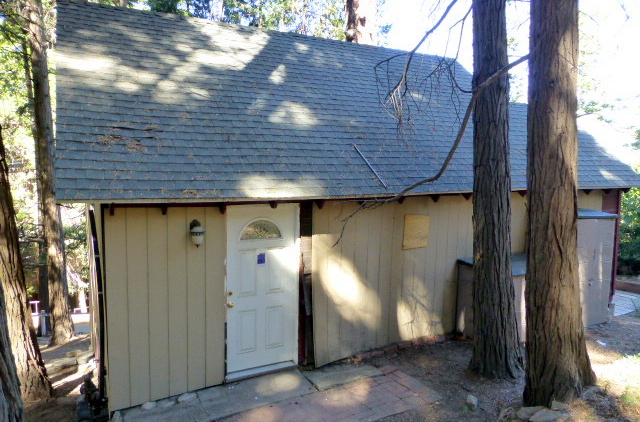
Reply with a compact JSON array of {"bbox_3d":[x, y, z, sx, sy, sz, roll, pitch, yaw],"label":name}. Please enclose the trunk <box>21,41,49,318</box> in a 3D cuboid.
[{"bbox_3d":[-9.433,-0.841,14.711,0.360,9.240,0.360,-3,7,-33],"label":"trunk"}]

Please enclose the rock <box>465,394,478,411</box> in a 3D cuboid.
[{"bbox_3d":[1.689,2.128,4.930,0.130,0.135,0.120,-2,7,-29],"label":"rock"}]

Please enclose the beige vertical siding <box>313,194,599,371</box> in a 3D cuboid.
[{"bbox_3d":[2.819,0.830,7.346,6.500,2.300,0.130,-2,7,-29],"label":"beige vertical siding"}]

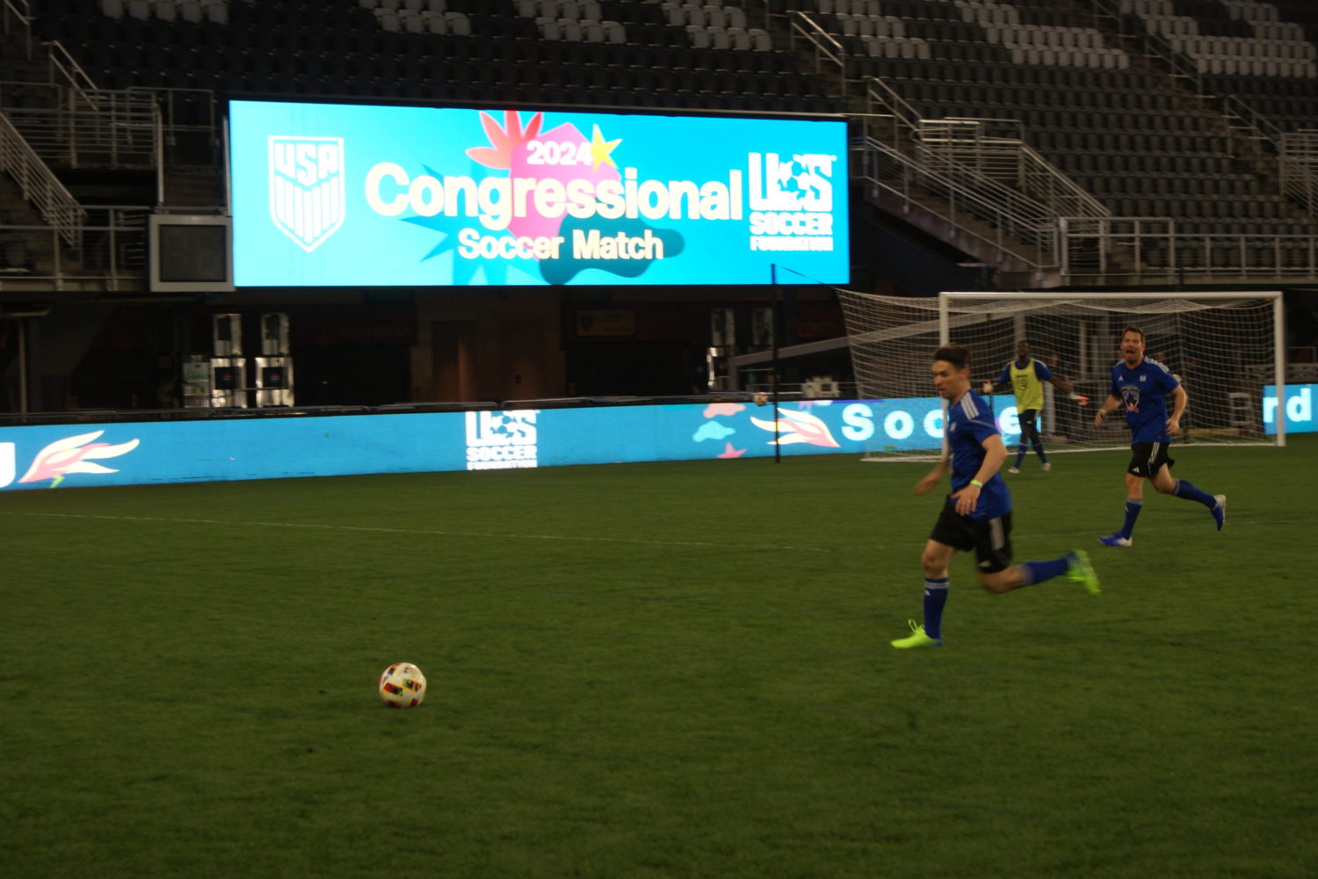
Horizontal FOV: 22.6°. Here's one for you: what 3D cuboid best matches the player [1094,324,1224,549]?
[{"bbox_3d":[4.306,-0.032,28.210,1.050,1.820,0.750,-2,2,-42],"label":"player"}]

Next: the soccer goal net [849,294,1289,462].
[{"bbox_3d":[6.559,-1.062,52.981,7.560,2.550,2.500,-2,2,-37],"label":"soccer goal net"}]

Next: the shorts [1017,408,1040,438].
[{"bbox_3d":[5.068,-0.268,45.110,0.350,0.440,0.290,0,2,25],"label":"shorts"}]

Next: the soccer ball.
[{"bbox_3d":[-1.226,1.176,15.782,0.220,0.220,0.220,-1,1,0],"label":"soccer ball"}]

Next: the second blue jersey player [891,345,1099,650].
[{"bbox_3d":[1.909,0.310,18.665,1.120,1.700,0.650,-2,2,-22],"label":"second blue jersey player"}]

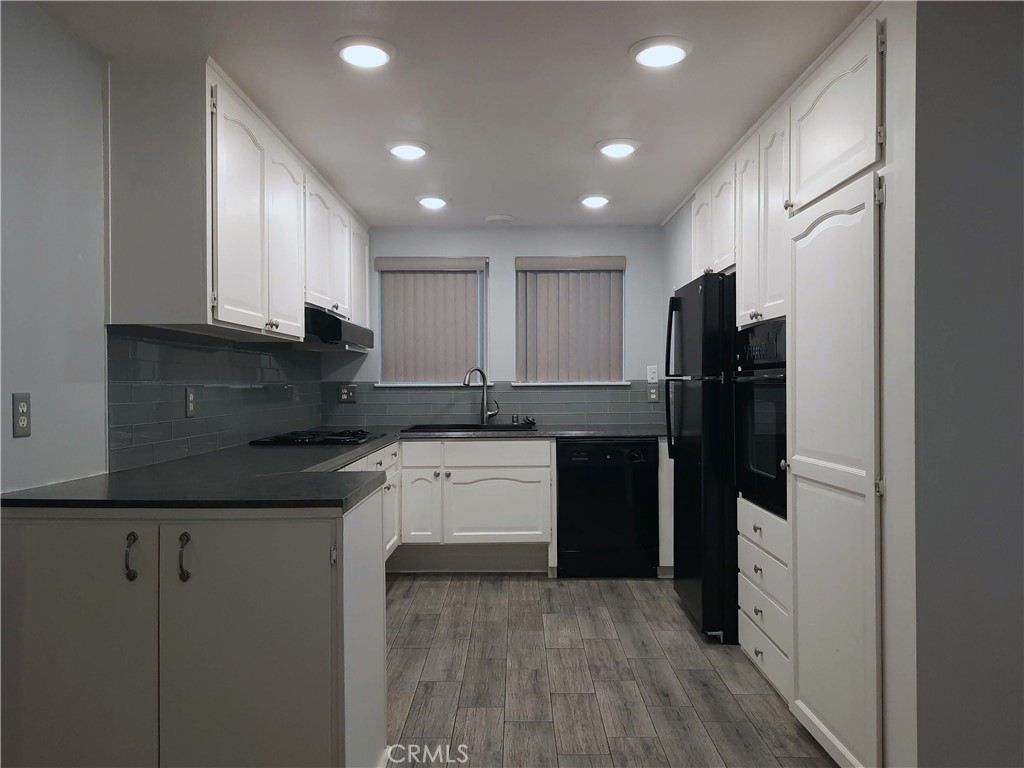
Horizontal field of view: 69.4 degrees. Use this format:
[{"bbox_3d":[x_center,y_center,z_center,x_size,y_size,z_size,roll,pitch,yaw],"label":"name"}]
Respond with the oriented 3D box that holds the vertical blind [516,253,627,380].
[{"bbox_3d":[0.406,-0.443,5.117,0.760,0.862,0.095,0,0,0],"label":"vertical blind"}]

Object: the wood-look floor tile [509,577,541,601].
[{"bbox_3d":[0.072,1.174,4.222,0.170,0.010,0.462,0,1,0],"label":"wood-look floor tile"}]

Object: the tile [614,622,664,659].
[{"bbox_3d":[0.566,1.151,3.317,0.169,0.010,0.457,0,0,0],"label":"tile"}]

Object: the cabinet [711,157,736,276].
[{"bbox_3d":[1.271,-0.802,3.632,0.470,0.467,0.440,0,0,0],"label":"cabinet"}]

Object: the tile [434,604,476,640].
[{"bbox_3d":[-0.271,1.154,3.554,0.169,0.010,0.457,0,0,0],"label":"tile"}]

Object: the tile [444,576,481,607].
[{"bbox_3d":[-0.273,1.188,4.138,0.171,0.010,0.469,0,0,0],"label":"tile"}]

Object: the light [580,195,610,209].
[{"bbox_3d":[0.486,-1.071,4.319,0.200,0.030,0.200,0,1,0],"label":"light"}]

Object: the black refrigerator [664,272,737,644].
[{"bbox_3d":[1.207,0.334,3.675,0.795,1.684,0.700,0,1,0],"label":"black refrigerator"}]

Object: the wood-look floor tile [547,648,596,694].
[{"bbox_3d":[0.237,1.187,3.067,0.171,0.010,0.469,0,0,0],"label":"wood-look floor tile"}]

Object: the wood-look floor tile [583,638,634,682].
[{"bbox_3d":[0.410,1.186,3.178,0.171,0.010,0.469,0,0,0],"label":"wood-look floor tile"}]

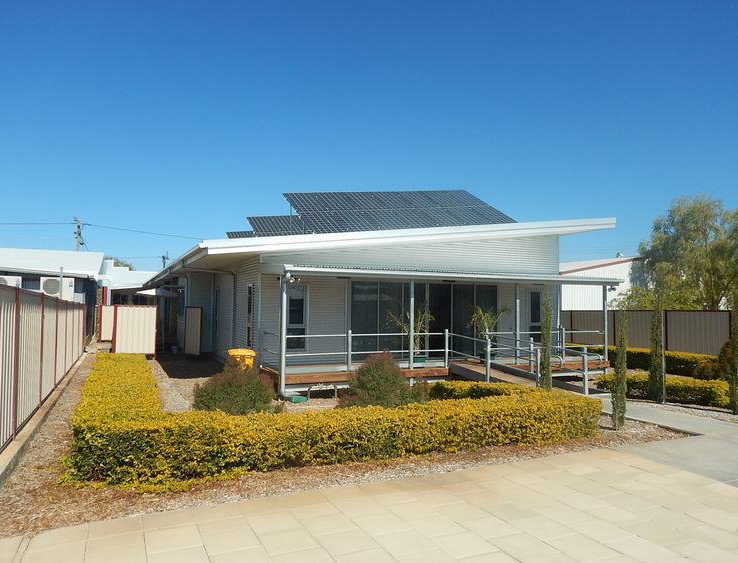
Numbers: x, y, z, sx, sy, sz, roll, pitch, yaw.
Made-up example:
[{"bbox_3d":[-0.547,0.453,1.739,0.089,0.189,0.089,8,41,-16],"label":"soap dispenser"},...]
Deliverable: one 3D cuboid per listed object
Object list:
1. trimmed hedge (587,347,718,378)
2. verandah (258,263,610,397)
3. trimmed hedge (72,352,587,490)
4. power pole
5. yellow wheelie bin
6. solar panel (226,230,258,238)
[{"bbox_3d":[9.019,2.616,17.551,1.450,0.570,6.000,2,-4,-25],"label":"trimmed hedge"},{"bbox_3d":[2.430,1.246,14.523,10.450,2.950,2.250,2,-4,-25],"label":"verandah"},{"bbox_3d":[-2.116,2.208,11.321,6.950,0.650,10.700,2,-4,-25],"label":"trimmed hedge"},{"bbox_3d":[-21.221,-0.417,38.000,0.800,8.800,0.600,2,-4,-25],"label":"power pole"},{"bbox_3d":[-2.821,2.016,11.600,0.580,1.070,0.730,2,-4,-25],"label":"yellow wheelie bin"},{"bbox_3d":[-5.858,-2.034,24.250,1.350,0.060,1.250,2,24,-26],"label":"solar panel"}]

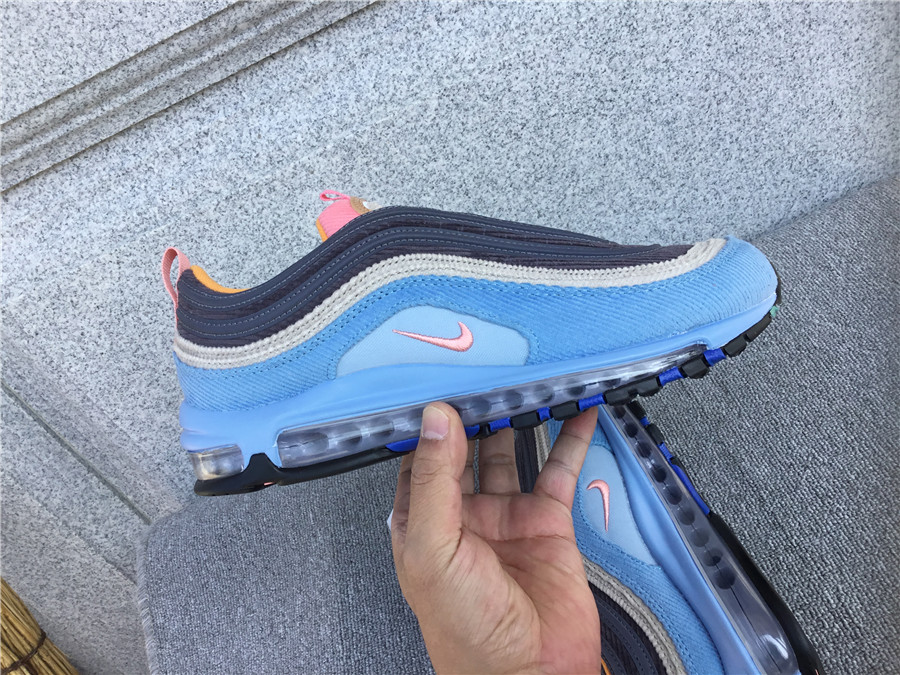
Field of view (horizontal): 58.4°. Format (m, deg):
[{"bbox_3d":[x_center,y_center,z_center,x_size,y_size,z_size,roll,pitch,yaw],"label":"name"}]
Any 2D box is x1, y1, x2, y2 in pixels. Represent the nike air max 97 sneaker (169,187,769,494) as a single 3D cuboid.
[{"bbox_3d":[0.018,-0.022,0.381,0.298,0.108,0.121,-12,93,-7],"label":"nike air max 97 sneaker"}]

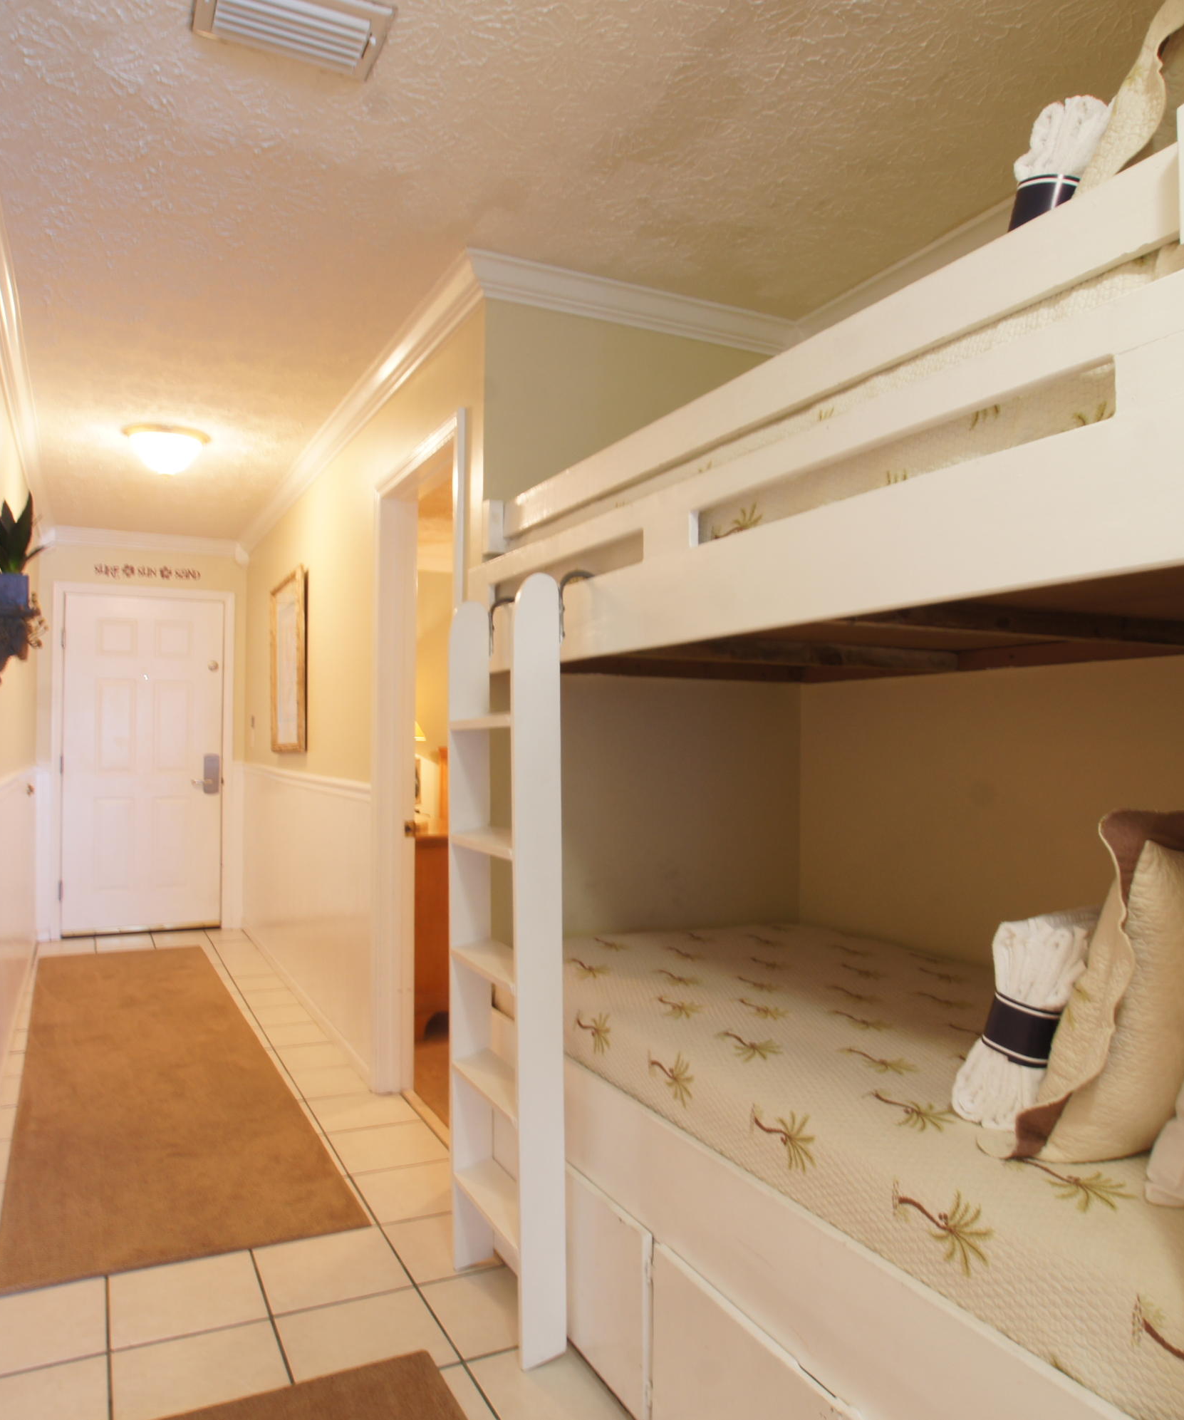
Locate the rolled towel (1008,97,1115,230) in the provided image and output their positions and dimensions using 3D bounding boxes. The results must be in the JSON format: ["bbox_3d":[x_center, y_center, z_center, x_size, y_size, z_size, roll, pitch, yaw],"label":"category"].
[{"bbox_3d":[0.617,-0.651,1.303,0.130,0.320,0.135,-3,18,-44],"label":"rolled towel"}]

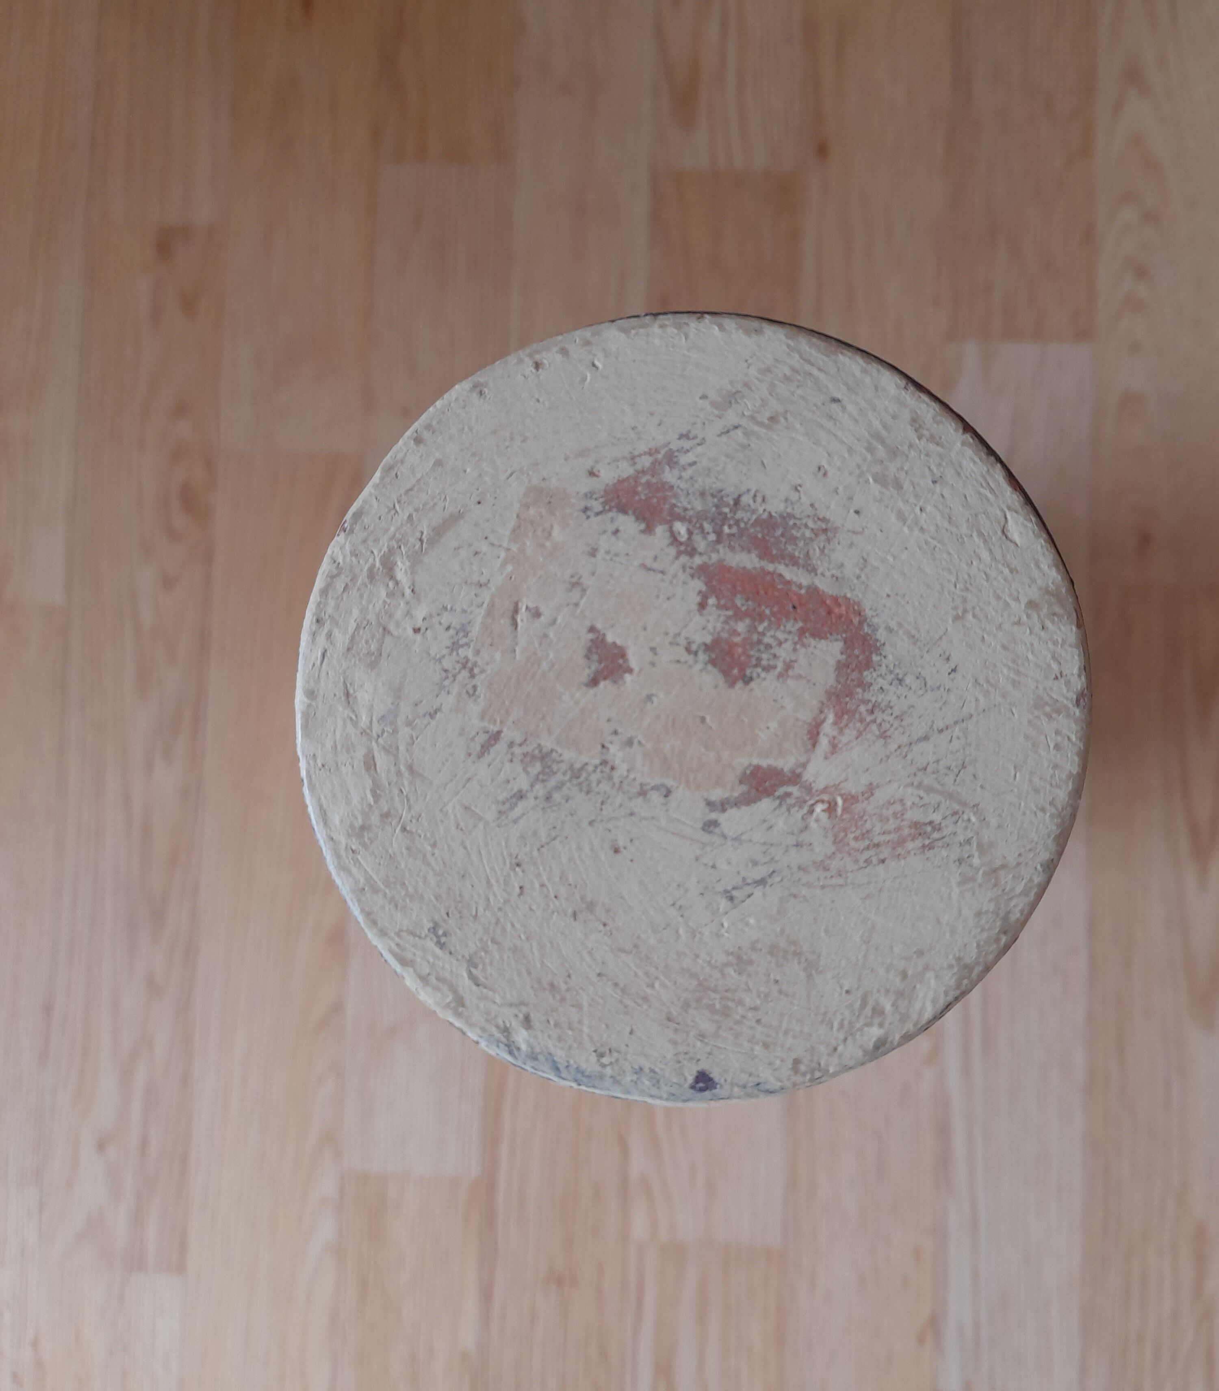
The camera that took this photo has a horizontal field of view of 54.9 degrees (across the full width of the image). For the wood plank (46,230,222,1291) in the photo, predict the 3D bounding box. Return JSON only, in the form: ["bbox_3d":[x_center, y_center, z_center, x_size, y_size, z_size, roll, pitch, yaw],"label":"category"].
[{"bbox_3d":[-0.218,0.021,0.541,0.065,0.010,0.478,2,88,2],"label":"wood plank"}]

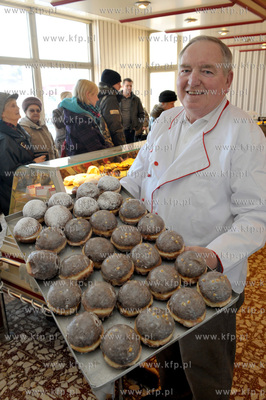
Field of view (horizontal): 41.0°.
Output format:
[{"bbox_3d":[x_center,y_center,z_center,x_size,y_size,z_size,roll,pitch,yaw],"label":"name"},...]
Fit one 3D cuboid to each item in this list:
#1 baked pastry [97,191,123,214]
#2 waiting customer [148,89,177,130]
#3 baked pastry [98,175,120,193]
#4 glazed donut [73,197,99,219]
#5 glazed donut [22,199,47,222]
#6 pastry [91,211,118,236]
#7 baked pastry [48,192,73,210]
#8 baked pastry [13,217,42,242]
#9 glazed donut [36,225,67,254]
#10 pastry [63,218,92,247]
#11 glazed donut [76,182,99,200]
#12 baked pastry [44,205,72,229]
[{"bbox_3d":[-0.073,0.010,1.152,0.085,0.053,0.085,-1,37,0],"label":"baked pastry"},{"bbox_3d":[0.389,-0.610,4.640,0.420,1.560,0.540,6,19,21],"label":"waiting customer"},{"bbox_3d":[-0.081,-0.052,1.235,0.078,0.060,0.078,0,37,0],"label":"baked pastry"},{"bbox_3d":[-0.148,0.026,1.130,0.080,0.060,0.080,0,37,0],"label":"glazed donut"},{"bbox_3d":[-0.307,0.035,1.117,0.077,0.060,0.077,0,37,0],"label":"glazed donut"},{"bbox_3d":[-0.086,0.072,1.069,0.082,0.060,0.082,0,37,0],"label":"pastry"},{"bbox_3d":[-0.234,0.007,1.161,0.082,0.051,0.082,-1,37,0],"label":"baked pastry"},{"bbox_3d":[-0.309,0.090,1.050,0.085,0.053,0.085,-12,36,0],"label":"baked pastry"},{"bbox_3d":[-0.232,0.115,1.014,0.086,0.055,0.086,-12,36,0],"label":"glazed donut"},{"bbox_3d":[-0.158,0.095,1.037,0.081,0.060,0.081,0,37,0],"label":"pastry"},{"bbox_3d":[-0.151,-0.028,1.208,0.081,0.050,0.081,-1,37,0],"label":"glazed donut"},{"bbox_3d":[-0.230,0.050,1.103,0.084,0.054,0.084,-1,37,0],"label":"baked pastry"}]

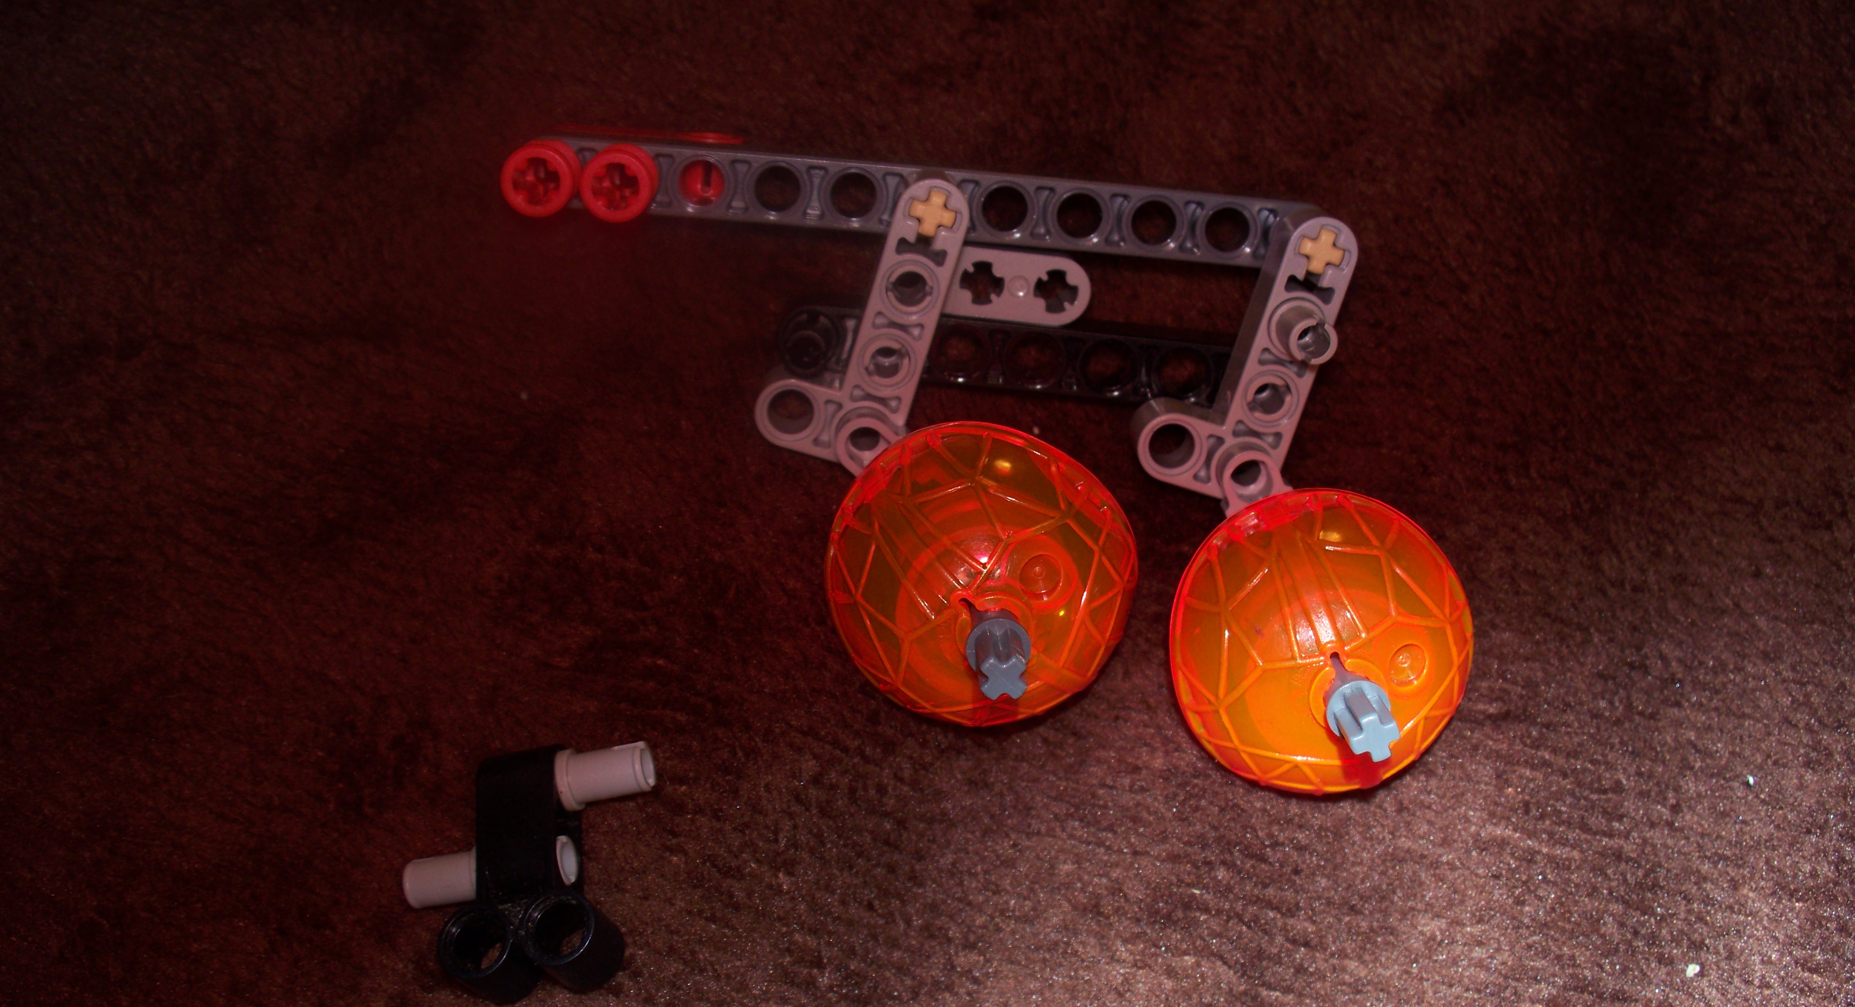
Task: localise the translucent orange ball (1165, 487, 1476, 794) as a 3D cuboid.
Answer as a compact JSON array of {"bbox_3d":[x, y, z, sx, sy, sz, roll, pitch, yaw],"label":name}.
[{"bbox_3d":[0.042,0.018,0.192,0.033,0.028,0.033,-1,107,-2],"label":"translucent orange ball"}]

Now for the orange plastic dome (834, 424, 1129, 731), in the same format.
[{"bbox_3d":[0.006,0.011,0.188,0.033,0.028,0.033,5,107,-4],"label":"orange plastic dome"}]

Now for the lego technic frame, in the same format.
[{"bbox_3d":[-0.001,-0.019,0.201,0.088,0.030,0.036,5,107,-4],"label":"lego technic frame"}]

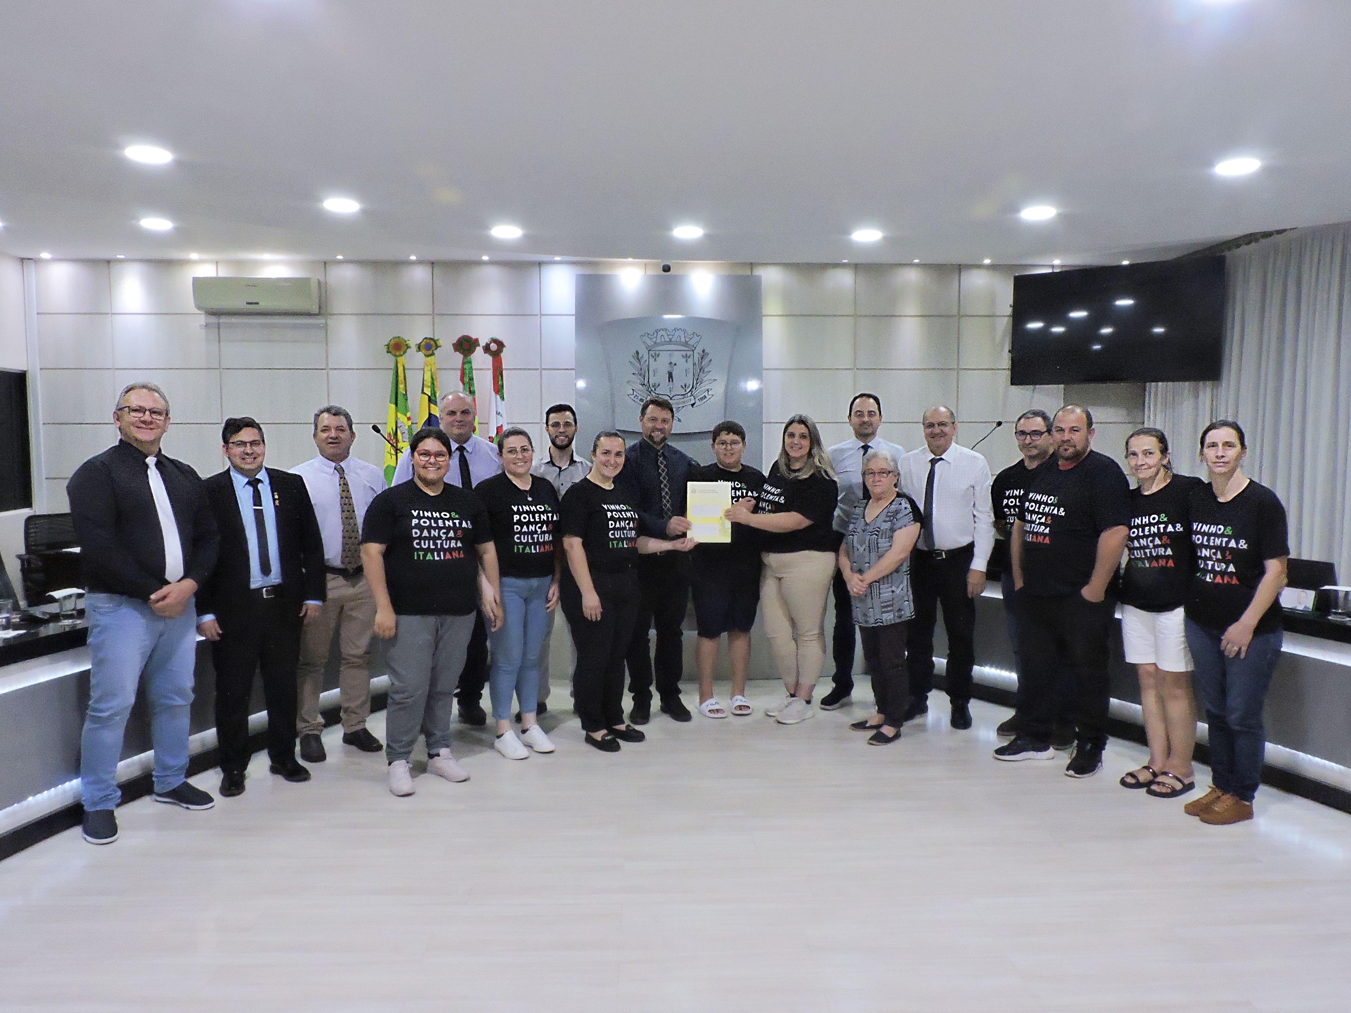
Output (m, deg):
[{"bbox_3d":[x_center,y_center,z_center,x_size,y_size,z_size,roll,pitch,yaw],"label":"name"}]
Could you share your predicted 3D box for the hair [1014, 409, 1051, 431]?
[{"bbox_3d":[1.857,-0.422,4.822,0.170,0.160,0.200,3,5,34],"label":"hair"}]

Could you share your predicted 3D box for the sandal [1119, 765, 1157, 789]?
[{"bbox_3d":[2.095,1.190,4.171,0.245,0.072,0.090,-2,5,-20],"label":"sandal"}]

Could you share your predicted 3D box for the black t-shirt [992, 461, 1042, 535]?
[{"bbox_3d":[1.884,0.052,4.897,0.300,0.650,0.500,-4,6,-45],"label":"black t-shirt"}]

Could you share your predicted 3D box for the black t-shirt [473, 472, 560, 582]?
[{"bbox_3d":[-0.808,0.099,4.747,0.460,0.560,0.290,-3,5,-34],"label":"black t-shirt"}]

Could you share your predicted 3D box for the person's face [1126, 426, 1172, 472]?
[{"bbox_3d":[2.074,-0.249,4.103,0.175,0.200,0.210,4,6,45],"label":"person's face"}]

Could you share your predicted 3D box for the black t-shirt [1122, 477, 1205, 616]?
[{"bbox_3d":[2.179,0.161,4.175,0.280,0.610,0.450,-4,6,-45],"label":"black t-shirt"}]

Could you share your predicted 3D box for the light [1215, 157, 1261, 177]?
[{"bbox_3d":[3.031,-1.843,5.051,0.205,0.040,0.205,0,4,0],"label":"light"}]

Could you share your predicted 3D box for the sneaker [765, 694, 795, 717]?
[{"bbox_3d":[0.607,1.120,5.382,0.260,0.110,0.095,-4,6,-42],"label":"sneaker"}]

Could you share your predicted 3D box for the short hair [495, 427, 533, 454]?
[{"bbox_3d":[-0.791,-0.312,4.609,0.178,0.170,0.205,-2,4,-20],"label":"short hair"}]

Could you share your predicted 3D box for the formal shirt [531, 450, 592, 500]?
[{"bbox_3d":[-0.647,0.004,5.315,0.500,0.660,0.270,-1,4,-8],"label":"formal shirt"}]

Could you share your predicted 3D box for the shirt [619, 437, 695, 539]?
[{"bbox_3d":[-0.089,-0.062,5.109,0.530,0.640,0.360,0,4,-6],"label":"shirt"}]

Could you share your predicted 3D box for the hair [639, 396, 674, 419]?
[{"bbox_3d":[-0.102,-0.533,5.165,0.180,0.150,0.200,0,4,-6],"label":"hair"}]

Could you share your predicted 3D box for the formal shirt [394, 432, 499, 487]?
[{"bbox_3d":[-1.236,-0.075,5.179,0.580,0.660,0.340,-2,5,-24],"label":"formal shirt"}]

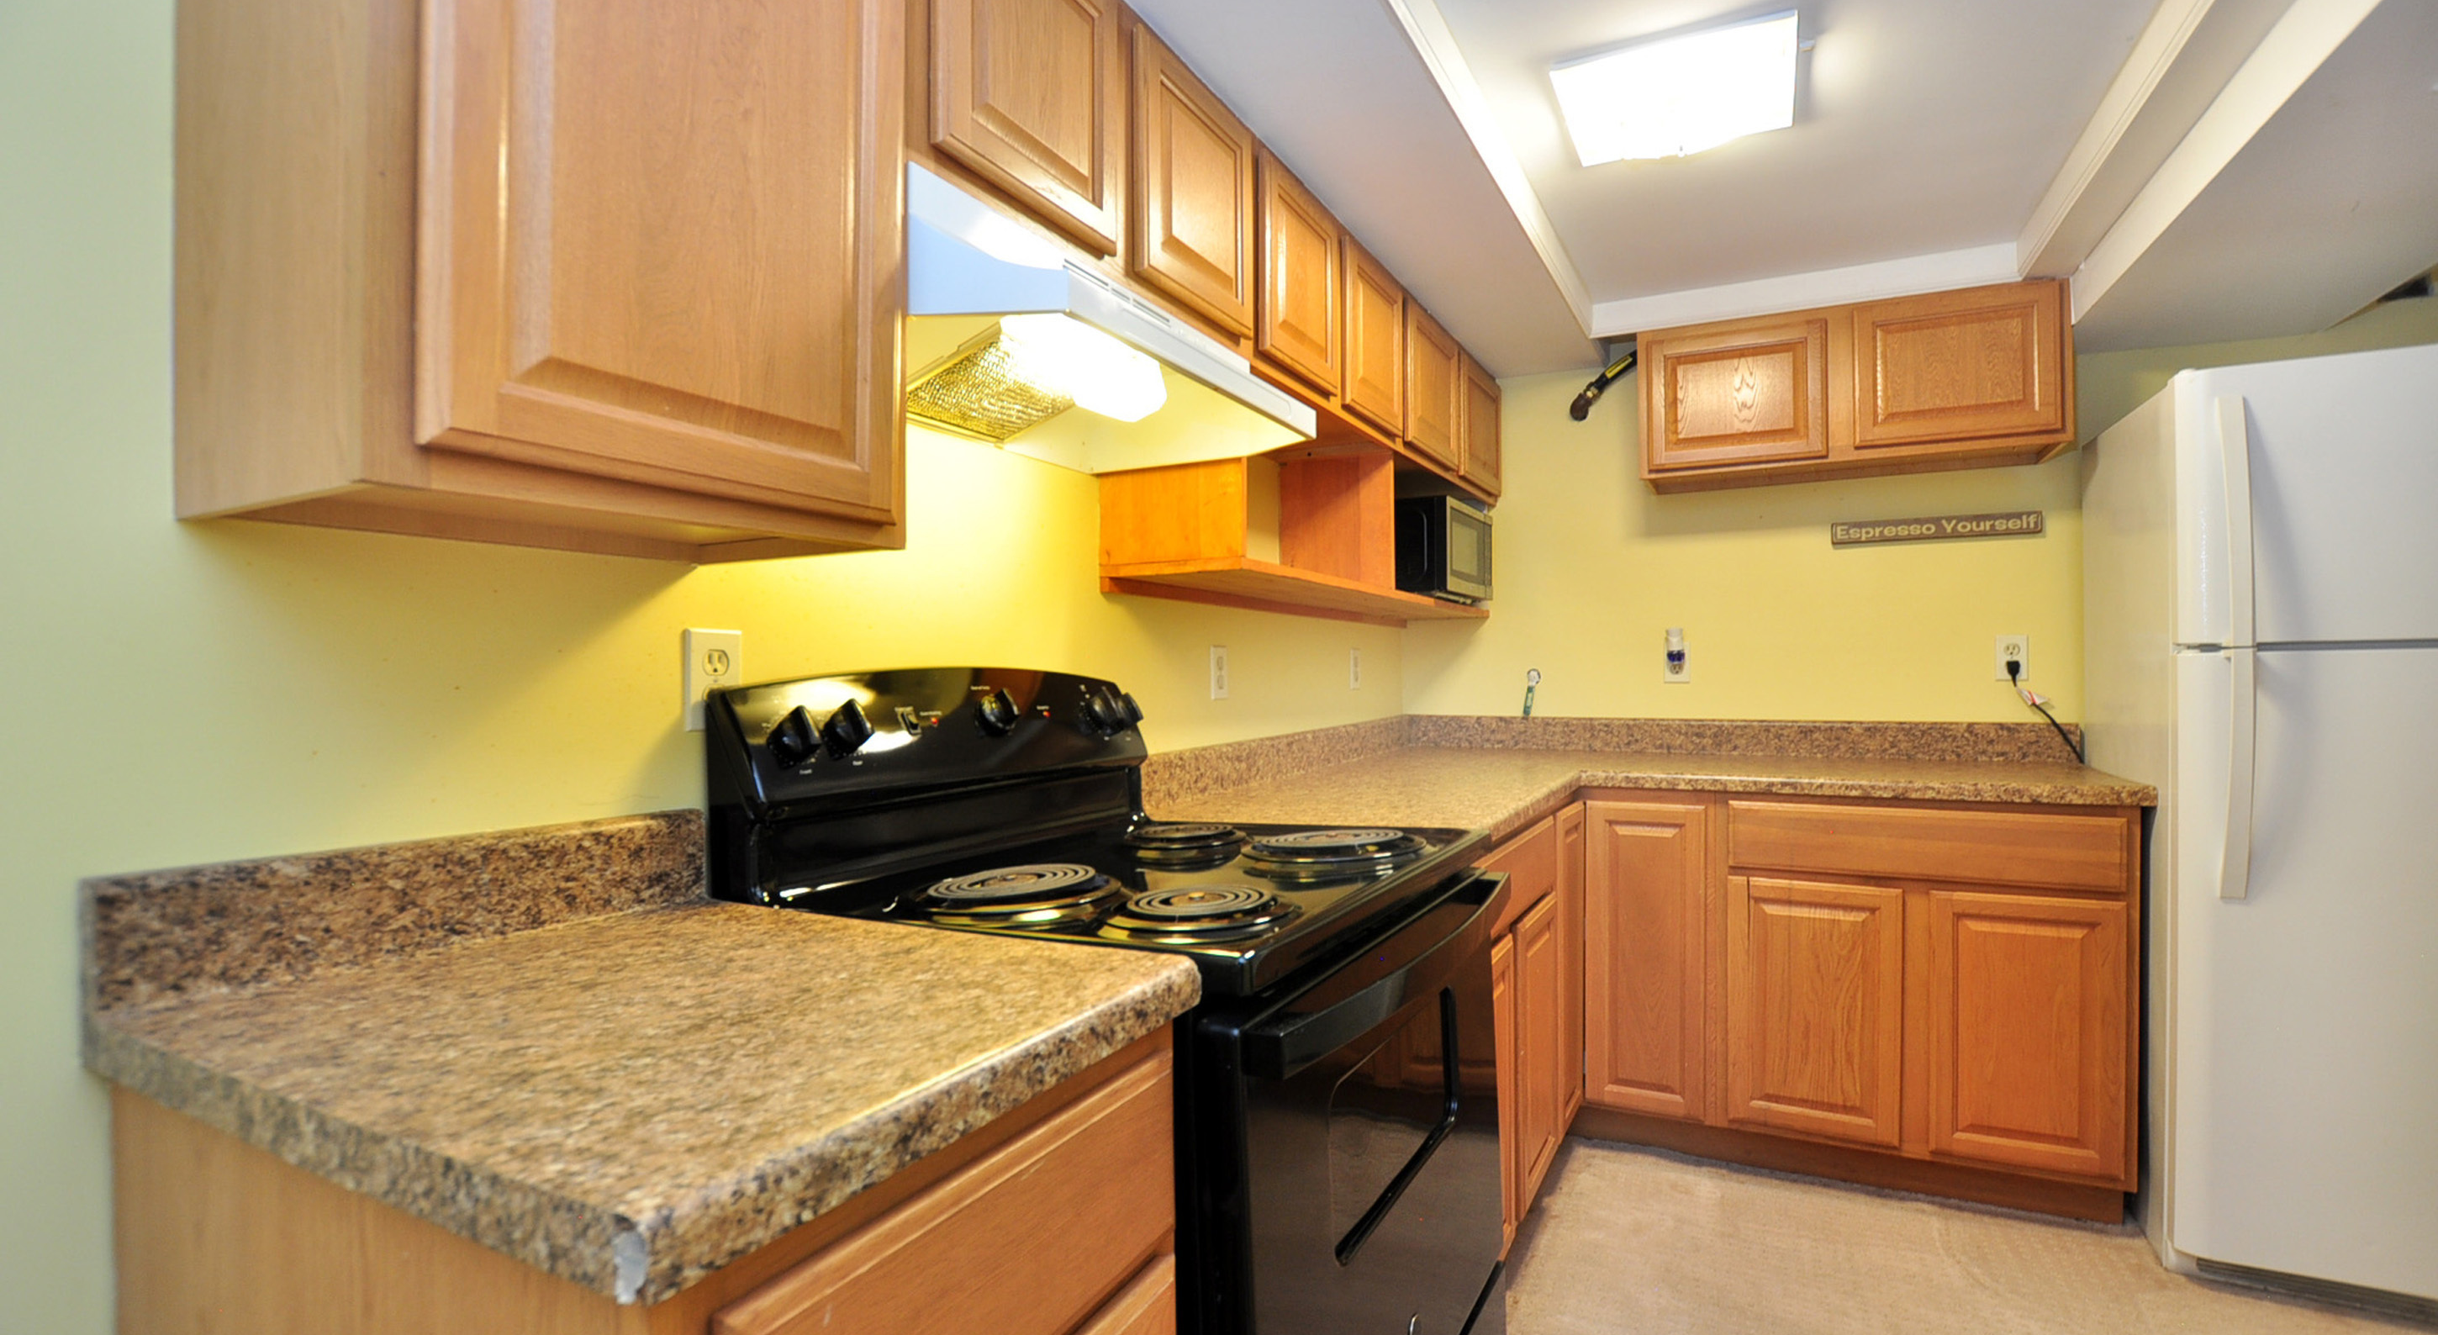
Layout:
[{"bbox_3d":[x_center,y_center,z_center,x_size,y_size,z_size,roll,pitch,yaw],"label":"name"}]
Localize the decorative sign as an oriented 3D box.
[{"bbox_3d":[1.902,-0.368,2.696,0.460,0.063,0.018,-1,-1,29],"label":"decorative sign"}]

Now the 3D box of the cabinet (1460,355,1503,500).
[{"bbox_3d":[0.646,-0.715,3.141,0.330,0.345,0.457,-1,-1,29],"label":"cabinet"}]

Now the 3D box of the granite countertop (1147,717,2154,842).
[{"bbox_3d":[0.969,0.222,2.215,1.758,0.137,1.757,-1,-1,29],"label":"granite countertop"}]

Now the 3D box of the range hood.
[{"bbox_3d":[-0.221,-0.448,1.425,0.460,0.162,0.763,-1,-1,29],"label":"range hood"}]

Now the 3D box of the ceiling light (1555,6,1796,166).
[{"bbox_3d":[0.776,-0.980,1.733,0.346,0.065,0.345,-1,-1,23],"label":"ceiling light"}]

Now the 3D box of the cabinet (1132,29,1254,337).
[{"bbox_3d":[-0.176,-0.724,1.651,0.330,0.345,0.377,-1,-1,29],"label":"cabinet"}]

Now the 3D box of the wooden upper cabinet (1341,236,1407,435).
[{"bbox_3d":[0.207,-0.720,2.346,0.330,0.345,0.410,-1,-1,29],"label":"wooden upper cabinet"}]

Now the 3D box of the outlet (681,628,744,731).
[{"bbox_3d":[-0.595,0.016,1.198,0.010,0.119,0.075,-1,-1,29],"label":"outlet"}]

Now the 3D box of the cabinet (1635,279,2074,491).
[{"bbox_3d":[1.619,-0.702,2.670,0.914,0.379,0.342,-1,-1,29],"label":"cabinet"}]

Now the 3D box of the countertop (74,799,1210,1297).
[{"bbox_3d":[-0.434,0.222,0.809,0.660,0.137,0.479,-1,-1,29],"label":"countertop"}]

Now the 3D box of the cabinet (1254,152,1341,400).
[{"bbox_3d":[0.012,-0.722,1.991,0.330,0.345,0.394,-1,-1,29],"label":"cabinet"}]

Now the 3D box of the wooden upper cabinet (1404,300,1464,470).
[{"bbox_3d":[0.422,-0.718,2.734,0.330,0.345,0.483,-1,-1,29],"label":"wooden upper cabinet"}]

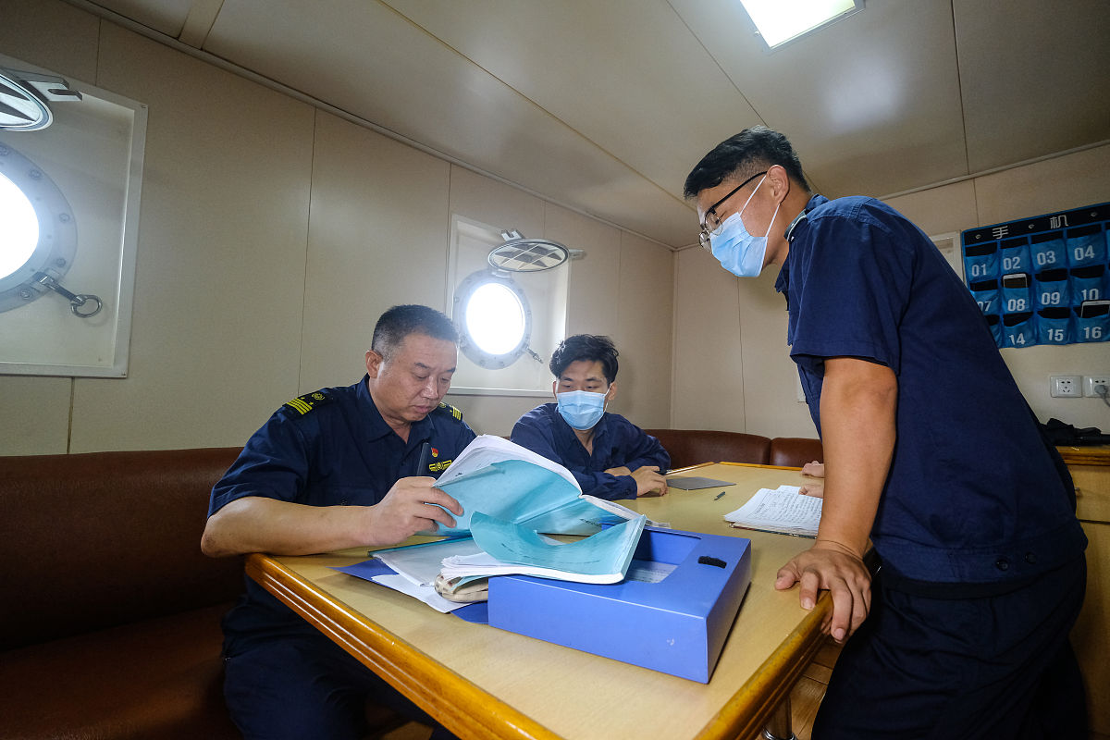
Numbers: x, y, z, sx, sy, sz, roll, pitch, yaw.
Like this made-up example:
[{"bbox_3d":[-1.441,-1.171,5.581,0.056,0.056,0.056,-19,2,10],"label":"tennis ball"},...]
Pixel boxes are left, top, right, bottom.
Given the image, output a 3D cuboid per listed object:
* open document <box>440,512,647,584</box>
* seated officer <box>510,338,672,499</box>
[{"bbox_3d":[0.006,0.199,0.648,0.215,0.075,0.285,-2,-5,16],"label":"open document"},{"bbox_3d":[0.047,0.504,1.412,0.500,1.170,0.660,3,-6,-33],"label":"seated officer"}]

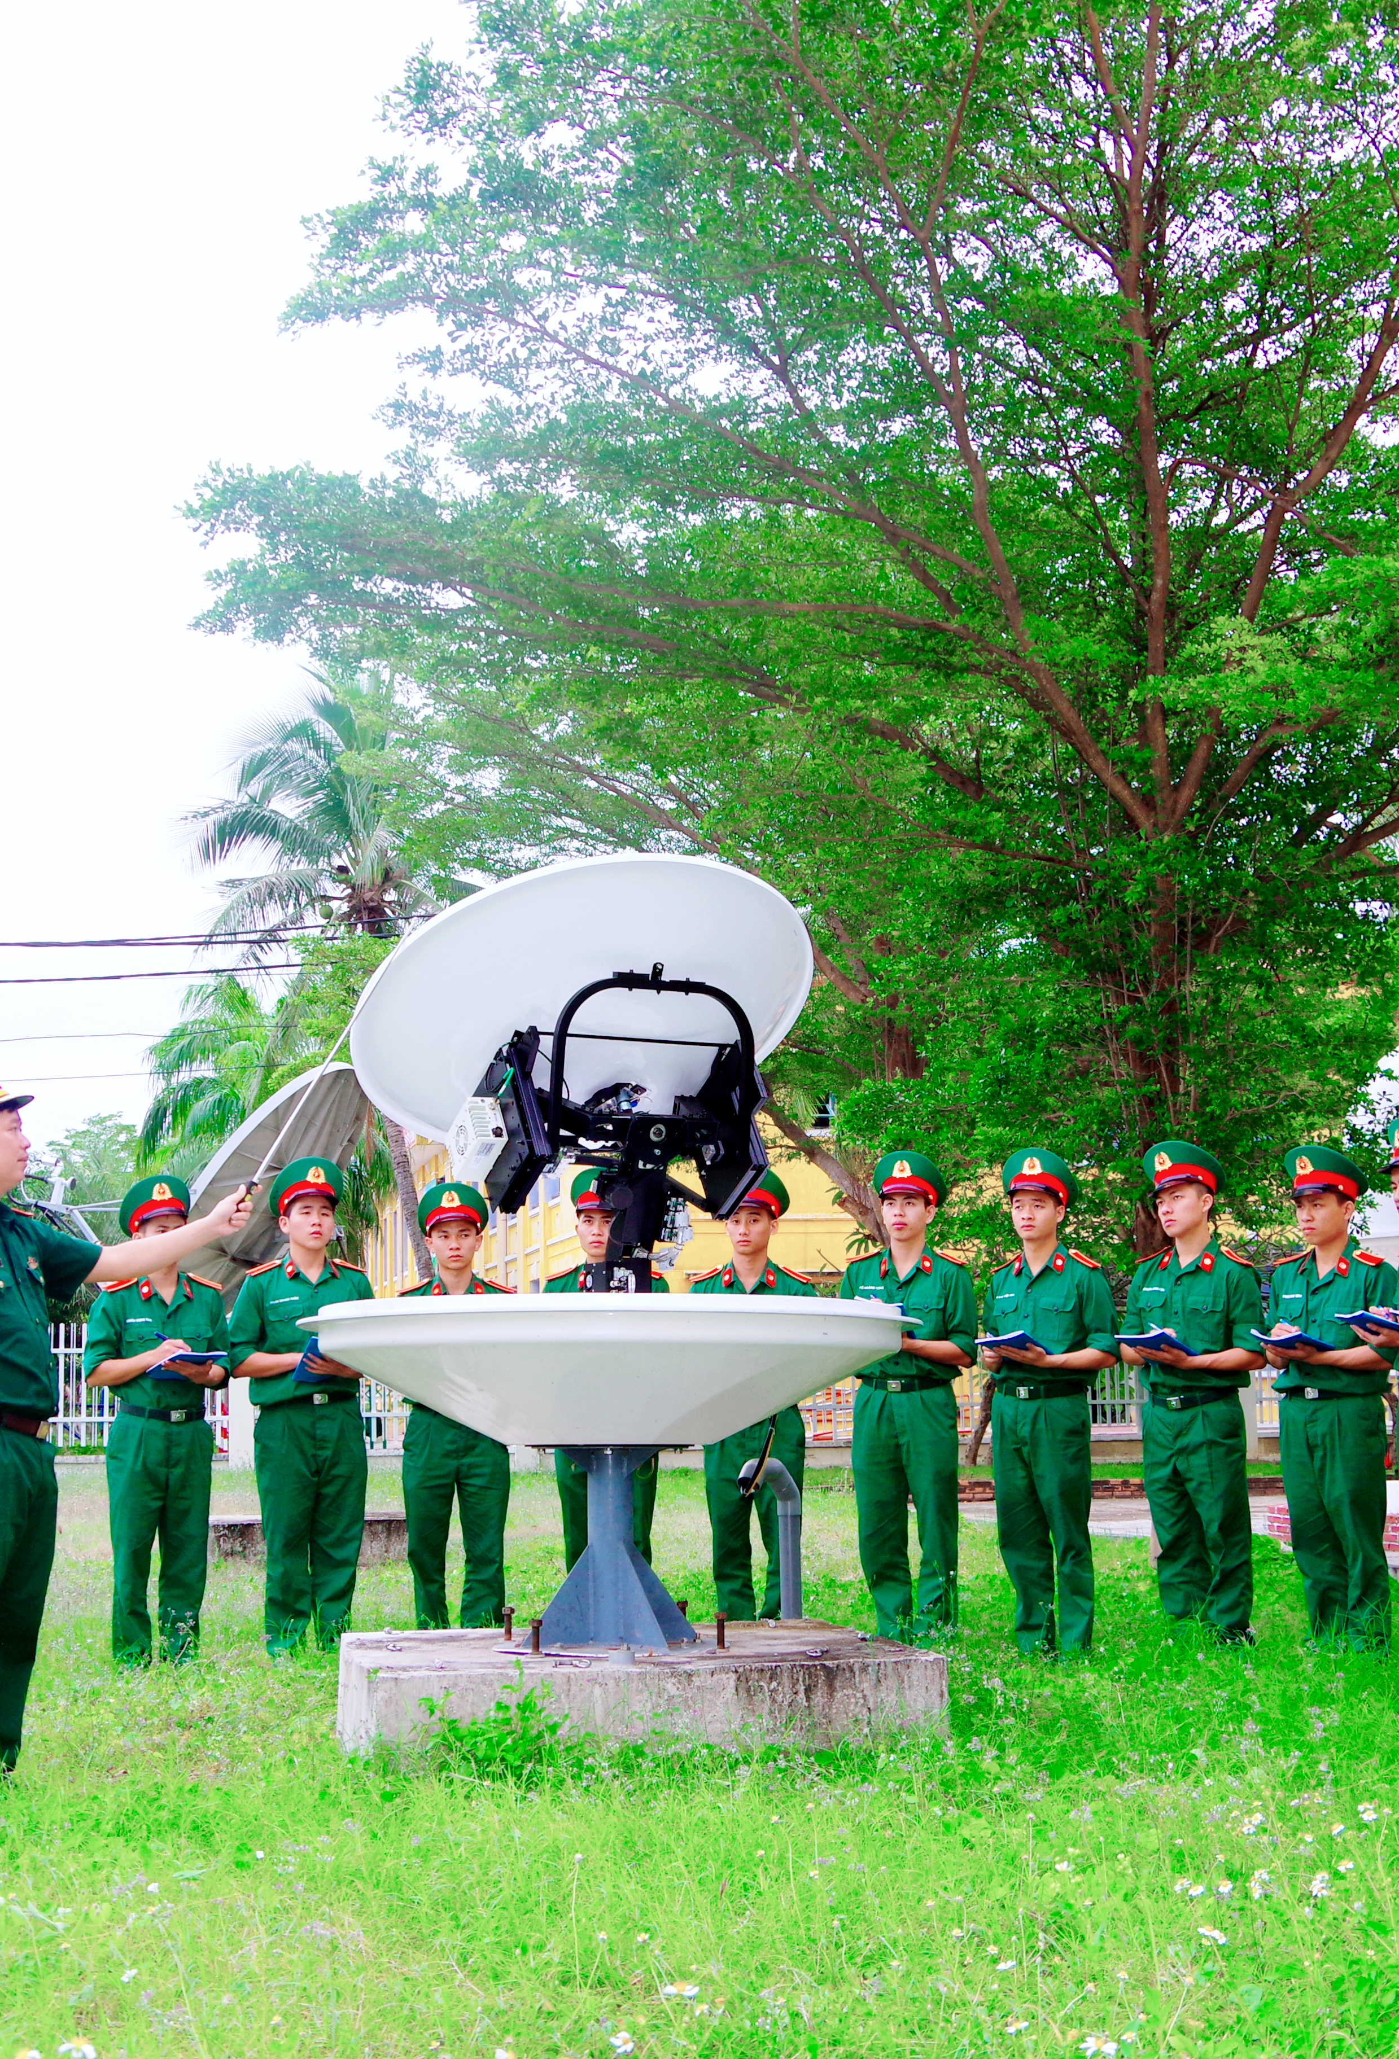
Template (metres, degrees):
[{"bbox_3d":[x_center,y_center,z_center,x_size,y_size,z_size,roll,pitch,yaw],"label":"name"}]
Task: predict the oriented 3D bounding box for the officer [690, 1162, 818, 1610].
[{"bbox_3d":[0.228,1.439,10.268,0.510,1.790,0.420,-1,-8,0],"label":"officer"}]

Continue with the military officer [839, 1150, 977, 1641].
[{"bbox_3d":[0.689,1.296,9.365,0.520,1.760,0.450,-4,-9,22],"label":"military officer"}]

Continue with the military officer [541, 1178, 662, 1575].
[{"bbox_3d":[-0.334,1.418,10.088,0.510,1.790,0.420,-1,-8,0],"label":"military officer"}]

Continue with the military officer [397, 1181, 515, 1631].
[{"bbox_3d":[-0.877,1.378,9.620,0.520,1.700,0.420,0,-8,-7],"label":"military officer"}]

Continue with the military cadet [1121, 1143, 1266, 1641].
[{"bbox_3d":[1.686,1.273,9.316,0.520,1.767,0.460,-7,-10,36],"label":"military cadet"}]

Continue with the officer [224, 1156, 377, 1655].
[{"bbox_3d":[-1.397,1.335,9.420,0.540,1.770,0.420,2,-8,-17],"label":"officer"}]

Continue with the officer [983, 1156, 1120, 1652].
[{"bbox_3d":[1.146,1.292,9.211,0.520,1.781,0.460,-6,-10,34],"label":"officer"}]

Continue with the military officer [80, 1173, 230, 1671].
[{"bbox_3d":[-1.878,1.374,9.348,0.520,1.763,0.450,4,-10,-30],"label":"military officer"}]

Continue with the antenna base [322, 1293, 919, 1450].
[{"bbox_3d":[-0.235,0.908,6.993,1.590,0.370,1.590,-1,-8,0],"label":"antenna base"}]

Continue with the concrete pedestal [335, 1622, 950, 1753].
[{"bbox_3d":[-0.212,1.825,7.360,1.480,0.260,1.360,0,-8,-11],"label":"concrete pedestal"}]

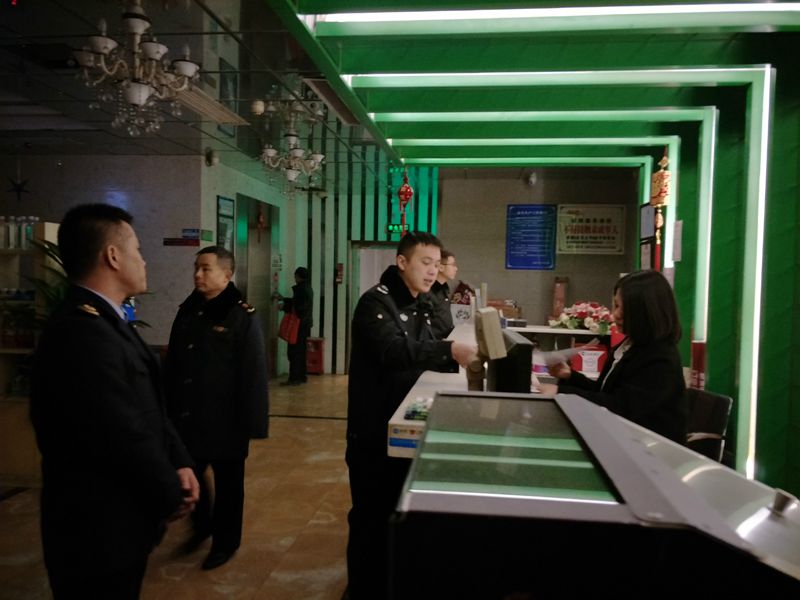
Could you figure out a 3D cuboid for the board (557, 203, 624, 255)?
[{"bbox_3d":[2.457,-0.910,7.124,0.833,0.634,0.030,2,2,9],"label":"board"}]

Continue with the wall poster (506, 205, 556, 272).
[{"bbox_3d":[1.716,-0.820,7.240,0.623,0.841,0.030,2,2,9],"label":"wall poster"}]

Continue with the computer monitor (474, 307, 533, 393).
[{"bbox_3d":[0.438,0.218,2.347,0.190,0.390,0.290,3,2,32],"label":"computer monitor"}]

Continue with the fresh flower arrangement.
[{"bbox_3d":[2.114,0.204,6.461,0.780,0.400,0.460,2,2,9],"label":"fresh flower arrangement"}]

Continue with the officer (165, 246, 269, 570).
[{"bbox_3d":[-1.029,0.567,3.107,0.580,1.730,0.420,3,2,30],"label":"officer"}]

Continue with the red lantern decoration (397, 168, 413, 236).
[{"bbox_3d":[0.046,-1.003,5.737,0.150,0.710,0.150,2,2,9],"label":"red lantern decoration"}]

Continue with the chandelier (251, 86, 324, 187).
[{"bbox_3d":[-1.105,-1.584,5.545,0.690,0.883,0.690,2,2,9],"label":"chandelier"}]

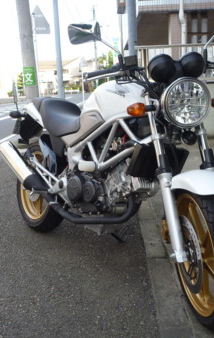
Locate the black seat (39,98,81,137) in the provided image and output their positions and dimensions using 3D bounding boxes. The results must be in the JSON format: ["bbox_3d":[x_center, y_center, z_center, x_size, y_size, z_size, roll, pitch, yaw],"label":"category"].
[{"bbox_3d":[-0.213,-0.289,2.247,0.260,0.190,0.400,5,5,-37],"label":"black seat"}]

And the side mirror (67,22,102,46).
[{"bbox_3d":[-0.101,-0.608,1.635,0.135,0.095,0.055,-3,11,7],"label":"side mirror"}]

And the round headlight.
[{"bbox_3d":[0.303,-0.265,1.472,0.195,0.195,0.130,-6,9,-7],"label":"round headlight"}]

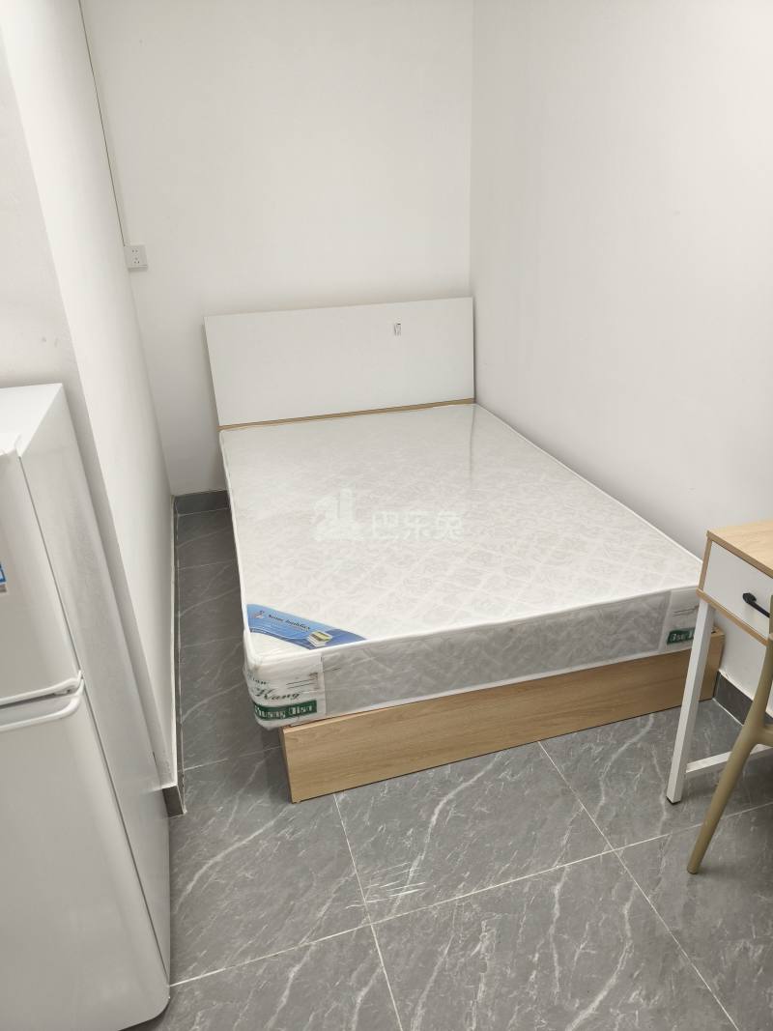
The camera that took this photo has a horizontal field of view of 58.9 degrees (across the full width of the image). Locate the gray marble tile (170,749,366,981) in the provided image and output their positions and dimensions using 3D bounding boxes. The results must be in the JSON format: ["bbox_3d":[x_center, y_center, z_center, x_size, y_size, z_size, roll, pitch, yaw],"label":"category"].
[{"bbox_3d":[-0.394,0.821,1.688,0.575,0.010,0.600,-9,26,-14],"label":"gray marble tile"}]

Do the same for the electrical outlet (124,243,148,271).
[{"bbox_3d":[-1.089,-1.129,2.982,0.086,0.088,0.030,-9,26,-14],"label":"electrical outlet"}]

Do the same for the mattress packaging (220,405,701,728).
[{"bbox_3d":[0.085,-0.017,2.626,1.320,0.210,1.900,-8,26,-12],"label":"mattress packaging"}]

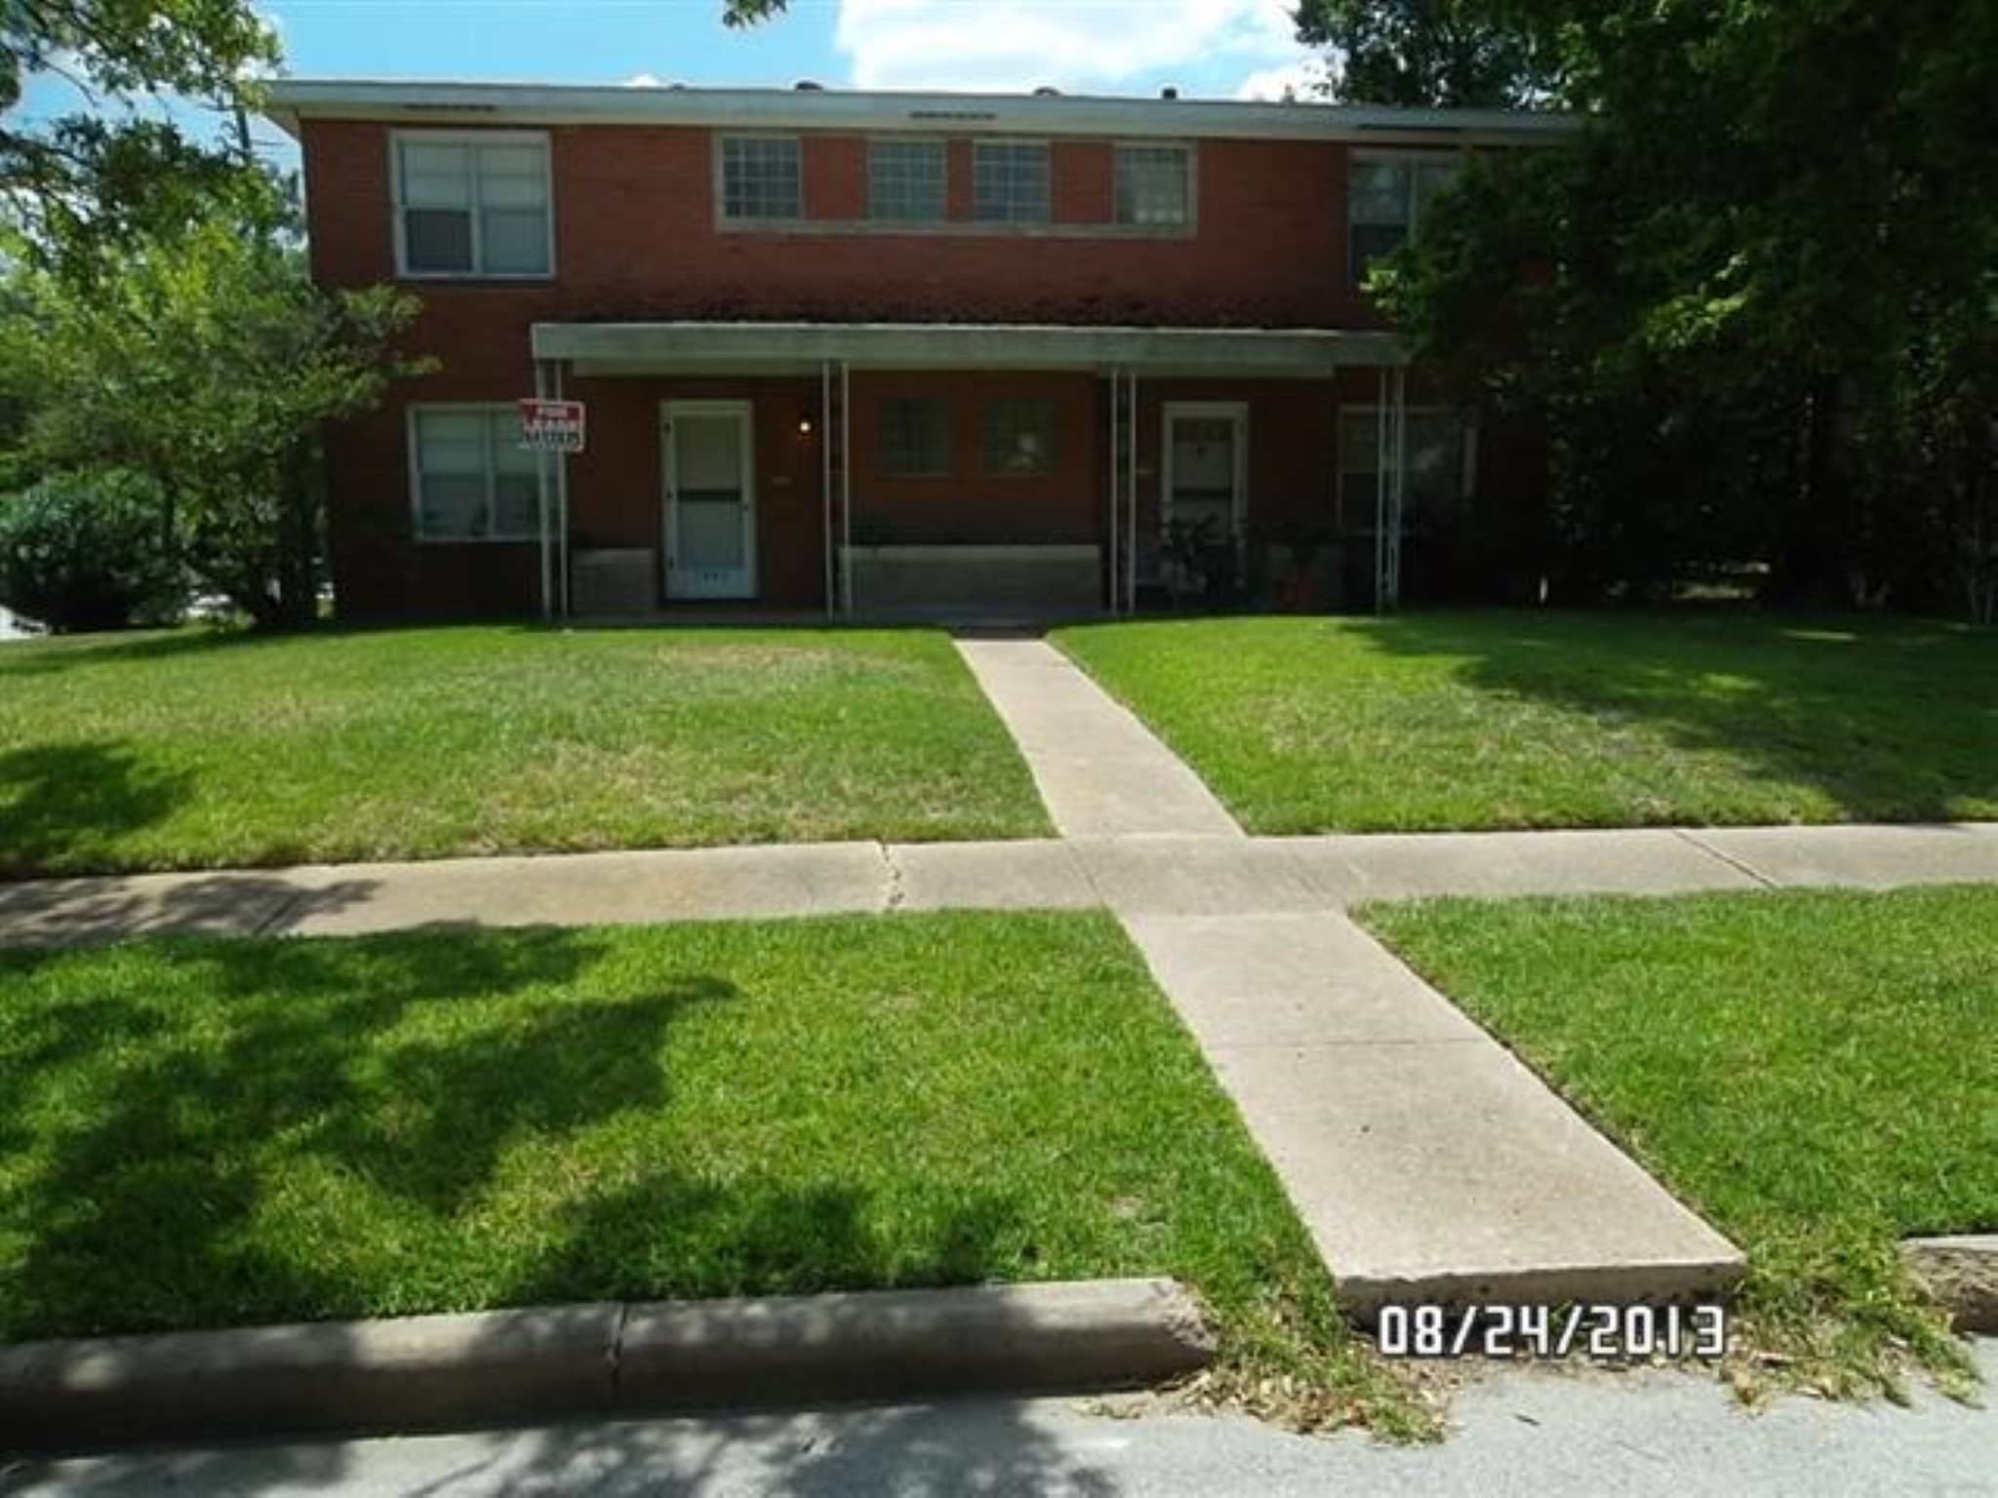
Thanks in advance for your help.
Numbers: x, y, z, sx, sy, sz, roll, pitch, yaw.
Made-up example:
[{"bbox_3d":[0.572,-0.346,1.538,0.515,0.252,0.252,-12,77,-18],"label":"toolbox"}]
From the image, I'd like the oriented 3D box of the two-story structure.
[{"bbox_3d":[-0.652,-4.681,19.412,13.850,5.500,10.000,-1,9,-4],"label":"two-story structure"}]

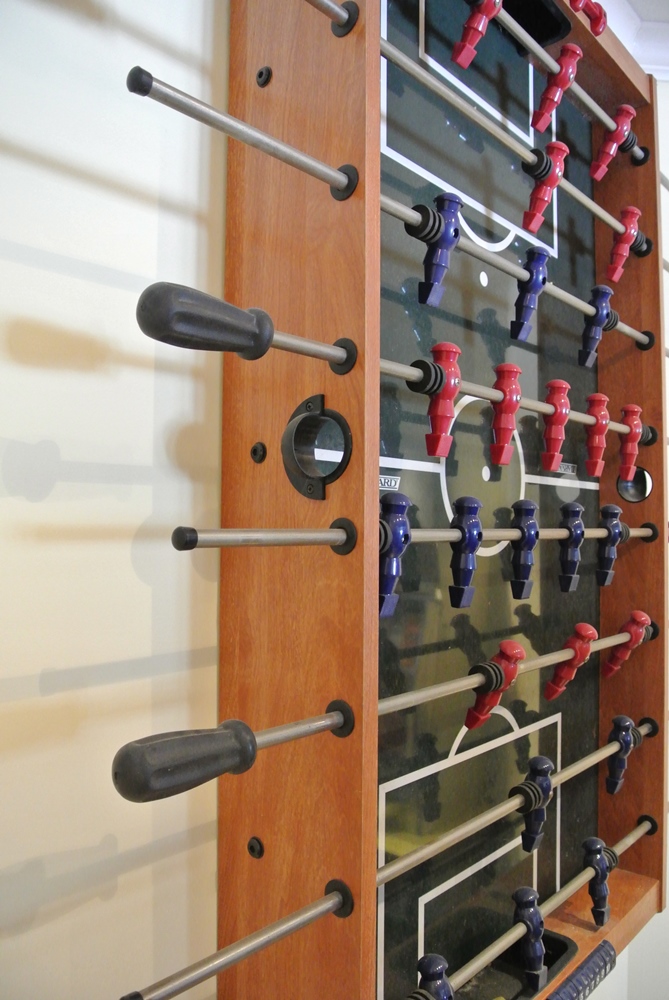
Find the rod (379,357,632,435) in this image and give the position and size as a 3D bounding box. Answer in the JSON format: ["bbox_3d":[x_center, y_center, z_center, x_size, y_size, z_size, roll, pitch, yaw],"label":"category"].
[{"bbox_3d":[0.246,-0.111,0.898,0.013,0.013,0.654,-2,-3,42],"label":"rod"}]

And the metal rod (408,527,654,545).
[{"bbox_3d":[0.274,0.042,0.925,0.013,0.013,0.639,-2,-3,42],"label":"metal rod"}]

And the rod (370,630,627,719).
[{"bbox_3d":[0.245,0.192,0.888,0.013,0.013,0.654,-2,-3,42],"label":"rod"}]

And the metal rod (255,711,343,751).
[{"bbox_3d":[-0.030,0.179,0.580,0.013,0.013,0.111,-2,-3,42],"label":"metal rod"}]

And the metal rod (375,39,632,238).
[{"bbox_3d":[0.244,-0.404,0.905,0.013,0.013,0.644,-2,-2,42],"label":"metal rod"}]

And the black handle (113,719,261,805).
[{"bbox_3d":[-0.101,0.174,0.501,0.037,0.037,0.102,-2,-3,42],"label":"black handle"}]

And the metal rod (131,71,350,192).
[{"bbox_3d":[-0.061,-0.271,0.559,0.015,0.015,0.209,-2,-2,42],"label":"metal rod"}]

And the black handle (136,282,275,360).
[{"bbox_3d":[-0.091,-0.124,0.521,0.037,0.037,0.103,-2,-2,42],"label":"black handle"}]

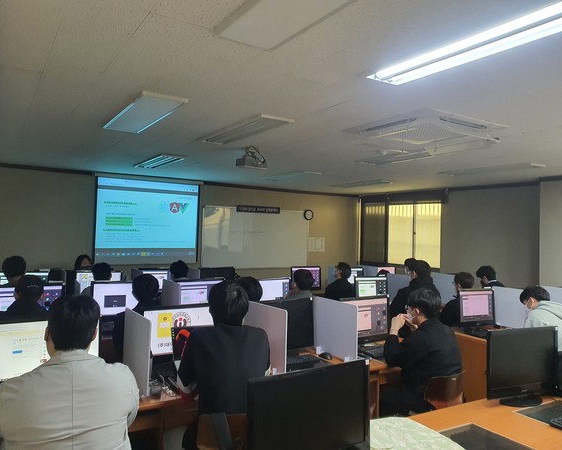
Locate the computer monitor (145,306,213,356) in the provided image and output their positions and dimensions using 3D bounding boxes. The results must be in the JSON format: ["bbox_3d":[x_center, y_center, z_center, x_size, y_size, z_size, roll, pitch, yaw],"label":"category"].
[{"bbox_3d":[-0.642,0.716,2.873,0.510,0.395,0.190,2,-1,-34],"label":"computer monitor"}]

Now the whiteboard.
[{"bbox_3d":[-0.422,0.274,9.044,2.420,1.200,0.050,2,-1,-32],"label":"whiteboard"}]

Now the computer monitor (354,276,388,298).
[{"bbox_3d":[1.038,0.820,5.306,0.515,0.420,0.190,2,-1,-32],"label":"computer monitor"}]

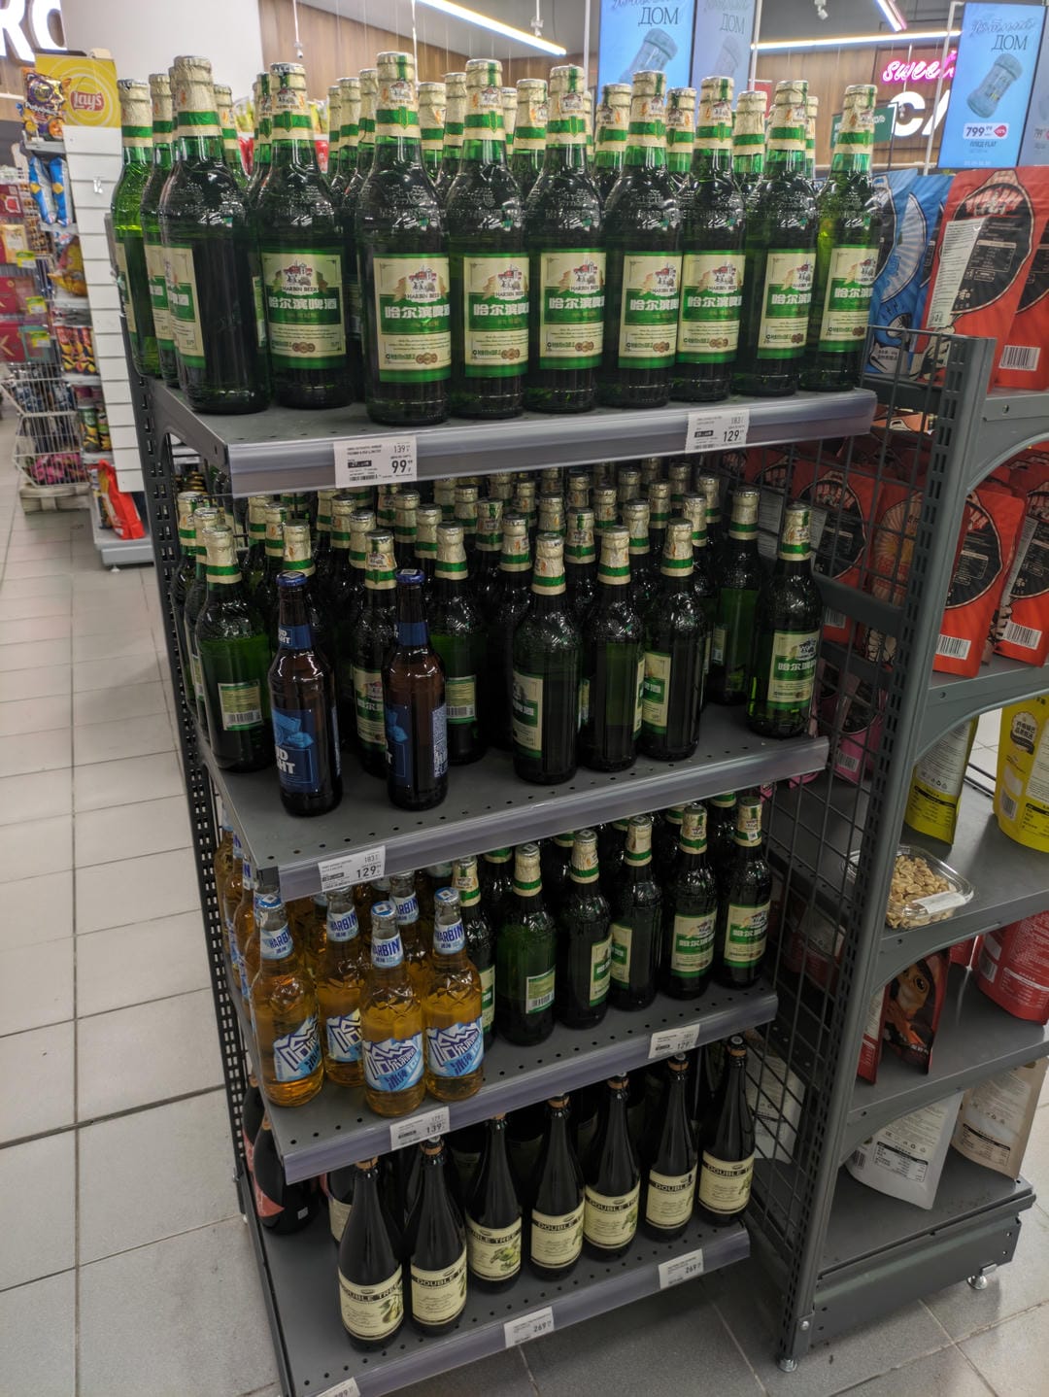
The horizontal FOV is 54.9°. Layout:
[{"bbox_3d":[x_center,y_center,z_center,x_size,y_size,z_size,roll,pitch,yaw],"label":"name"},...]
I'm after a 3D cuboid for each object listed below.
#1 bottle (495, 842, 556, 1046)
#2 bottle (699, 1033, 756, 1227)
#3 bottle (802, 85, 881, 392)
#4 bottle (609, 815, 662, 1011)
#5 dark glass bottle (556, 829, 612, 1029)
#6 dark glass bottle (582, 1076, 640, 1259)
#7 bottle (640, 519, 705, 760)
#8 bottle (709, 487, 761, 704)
[{"bbox_3d":[0.004,0.299,1.228,0.068,0.271,0.068,0,25,0],"label":"bottle"},{"bbox_3d":[0.308,0.636,1.501,0.081,0.316,0.081,1,23,0],"label":"bottle"},{"bbox_3d":[0.319,-0.454,1.013,0.073,0.277,0.073,-9,25,-22],"label":"bottle"},{"bbox_3d":[0.143,0.273,1.284,0.068,0.271,0.068,0,25,0],"label":"bottle"},{"bbox_3d":[0.075,0.288,1.272,0.073,0.277,0.073,1,23,0],"label":"dark glass bottle"},{"bbox_3d":[0.127,0.659,1.443,0.081,0.316,0.081,1,23,0],"label":"dark glass bottle"},{"bbox_3d":[0.166,-0.064,1.120,0.071,0.271,0.071,1,25,0],"label":"bottle"},{"bbox_3d":[0.262,-0.125,1.252,0.072,0.271,0.072,-7,26,-16],"label":"bottle"}]

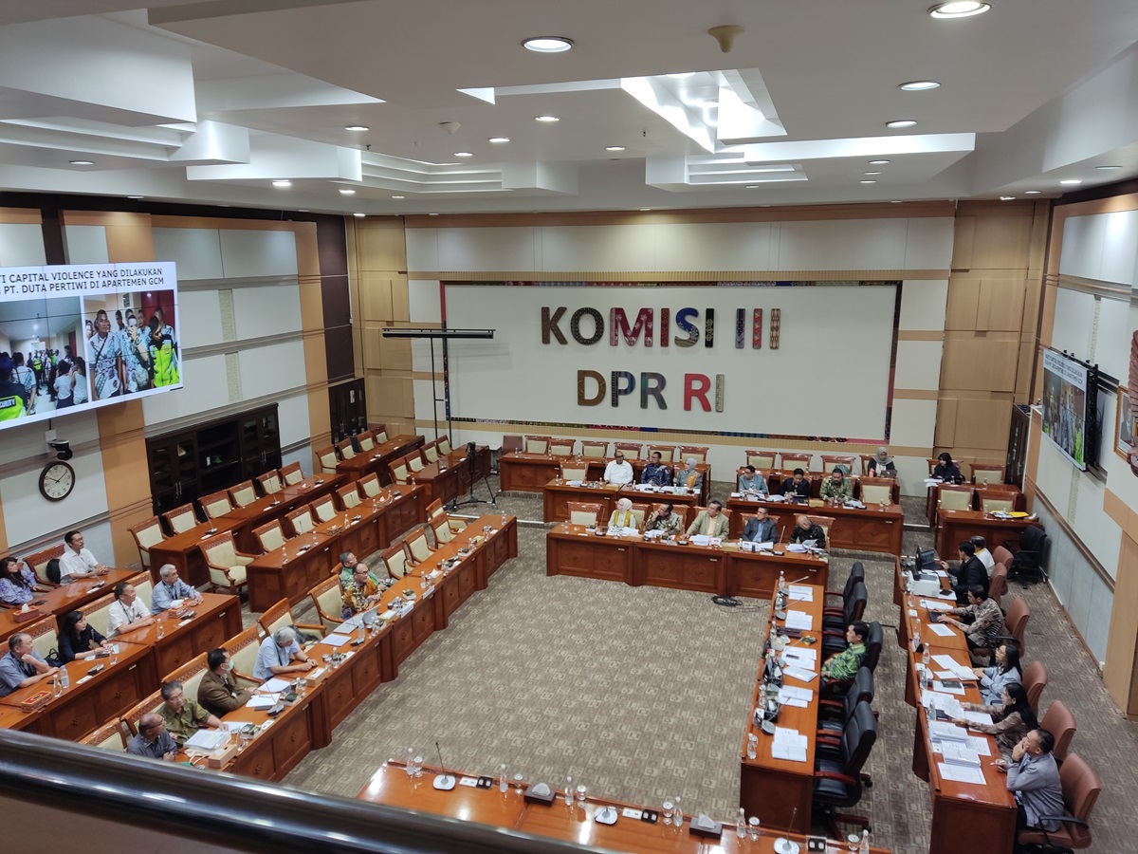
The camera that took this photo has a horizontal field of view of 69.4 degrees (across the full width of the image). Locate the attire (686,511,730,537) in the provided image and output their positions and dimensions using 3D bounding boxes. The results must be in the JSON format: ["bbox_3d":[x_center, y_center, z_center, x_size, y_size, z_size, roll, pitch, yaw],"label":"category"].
[{"bbox_3d":[2.265,1.725,13.711,0.660,0.620,0.600,3,13,18],"label":"attire"}]

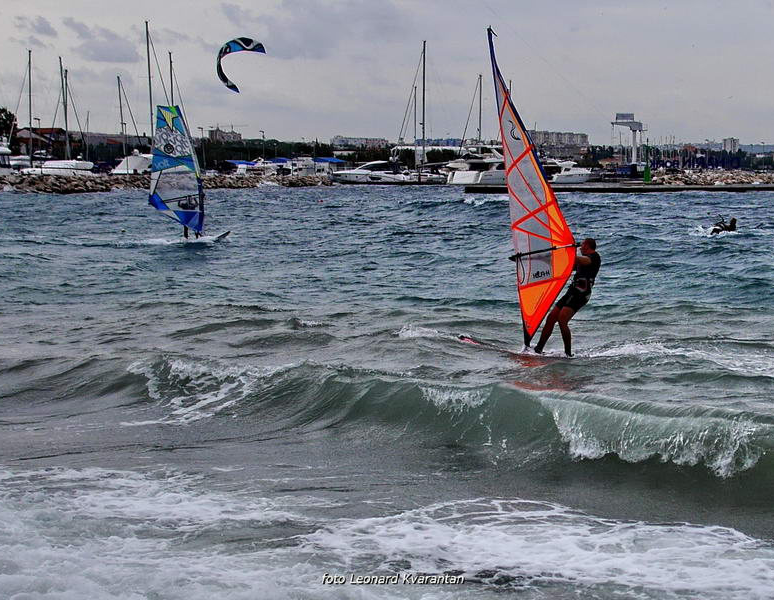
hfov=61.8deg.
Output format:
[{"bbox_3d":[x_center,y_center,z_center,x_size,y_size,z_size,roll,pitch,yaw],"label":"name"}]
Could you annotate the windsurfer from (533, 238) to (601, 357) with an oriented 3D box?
[{"bbox_3d":[2.574,-0.057,9.300,0.780,1.660,0.600,-4,12,-16],"label":"windsurfer"}]

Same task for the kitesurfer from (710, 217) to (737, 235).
[{"bbox_3d":[12.469,-2.766,24.000,0.980,0.620,0.600,1,12,6],"label":"kitesurfer"}]

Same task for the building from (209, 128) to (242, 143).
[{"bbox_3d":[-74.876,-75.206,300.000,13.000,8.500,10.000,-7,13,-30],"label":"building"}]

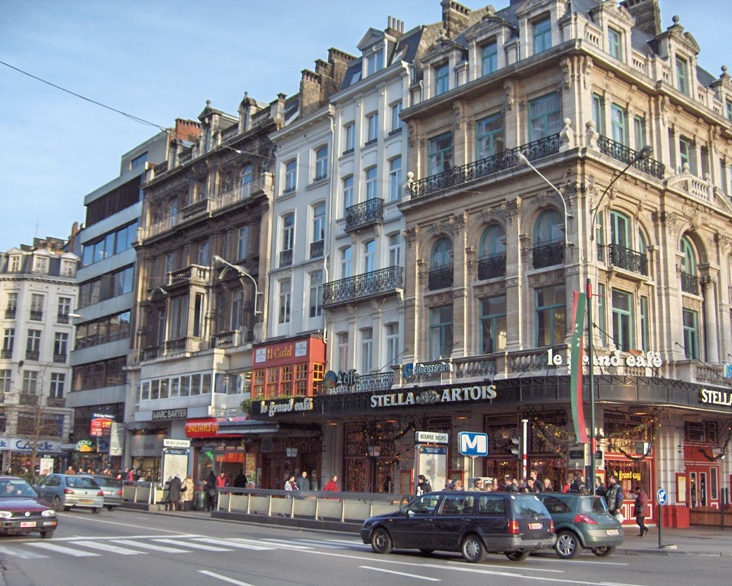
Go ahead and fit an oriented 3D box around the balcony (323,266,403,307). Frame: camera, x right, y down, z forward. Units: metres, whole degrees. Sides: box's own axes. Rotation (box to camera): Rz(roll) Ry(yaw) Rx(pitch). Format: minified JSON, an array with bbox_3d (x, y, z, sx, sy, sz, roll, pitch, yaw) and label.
[{"bbox_3d":[-0.206,-0.201,40.025,0.500,1.095,5.113,11,-15,-39],"label":"balcony"}]

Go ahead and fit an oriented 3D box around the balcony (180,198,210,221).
[{"bbox_3d":[-9.976,-4.808,52.470,0.700,0.795,3.636,11,-15,-38],"label":"balcony"}]

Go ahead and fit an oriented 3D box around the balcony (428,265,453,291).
[{"bbox_3d":[3.229,-0.650,37.418,0.250,0.880,1.530,12,-16,-40],"label":"balcony"}]

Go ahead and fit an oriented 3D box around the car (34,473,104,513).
[{"bbox_3d":[-12.153,8.087,35.421,1.690,1.390,4.030,11,-15,-39],"label":"car"}]

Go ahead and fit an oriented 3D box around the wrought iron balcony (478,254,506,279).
[{"bbox_3d":[4.987,-0.994,34.510,0.200,0.906,1.407,11,-15,-40],"label":"wrought iron balcony"}]

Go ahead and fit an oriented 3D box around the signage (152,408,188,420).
[{"bbox_3d":[-11.891,7.361,53.148,0.150,0.600,4.400,11,-15,-39],"label":"signage"}]

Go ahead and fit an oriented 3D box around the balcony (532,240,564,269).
[{"bbox_3d":[6.934,-1.468,33.262,0.250,0.870,1.530,12,-16,-40],"label":"balcony"}]

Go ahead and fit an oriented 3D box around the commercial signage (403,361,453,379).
[{"bbox_3d":[2.485,3.142,36.053,0.150,0.680,2.870,12,-16,-40],"label":"commercial signage"}]

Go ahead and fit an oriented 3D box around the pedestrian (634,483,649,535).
[{"bbox_3d":[8.882,7.050,28.195,0.550,1.620,0.480,6,-13,-21],"label":"pedestrian"}]

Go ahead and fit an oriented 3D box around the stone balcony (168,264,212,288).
[{"bbox_3d":[-10.924,-0.840,54.019,1.220,1.130,2.950,11,-15,-39],"label":"stone balcony"}]

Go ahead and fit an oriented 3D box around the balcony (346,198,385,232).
[{"bbox_3d":[-0.054,-3.556,40.628,0.500,1.173,2.230,11,-15,-39],"label":"balcony"}]

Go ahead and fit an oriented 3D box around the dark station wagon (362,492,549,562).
[{"bbox_3d":[1.900,5.104,19.393,4.340,1.440,1.710,-10,-16,42],"label":"dark station wagon"}]

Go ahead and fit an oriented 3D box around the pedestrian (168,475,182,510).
[{"bbox_3d":[-8.315,8.712,38.360,0.580,1.580,0.400,8,-13,-28],"label":"pedestrian"}]

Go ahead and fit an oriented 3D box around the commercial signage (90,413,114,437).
[{"bbox_3d":[-17.557,8.763,58.386,1.700,1.470,0.200,11,-15,-39],"label":"commercial signage"}]

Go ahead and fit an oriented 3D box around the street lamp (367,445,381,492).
[{"bbox_3d":[0.322,7.574,35.197,0.470,2.960,0.470,12,-16,-40],"label":"street lamp"}]

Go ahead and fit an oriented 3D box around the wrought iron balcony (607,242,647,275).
[{"bbox_3d":[10.190,-1.234,34.159,2.480,0.870,0.280,11,-15,-41],"label":"wrought iron balcony"}]

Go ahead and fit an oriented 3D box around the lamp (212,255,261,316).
[{"bbox_3d":[-6.873,-0.338,46.595,3.200,2.800,0.350,12,-16,-40],"label":"lamp"}]

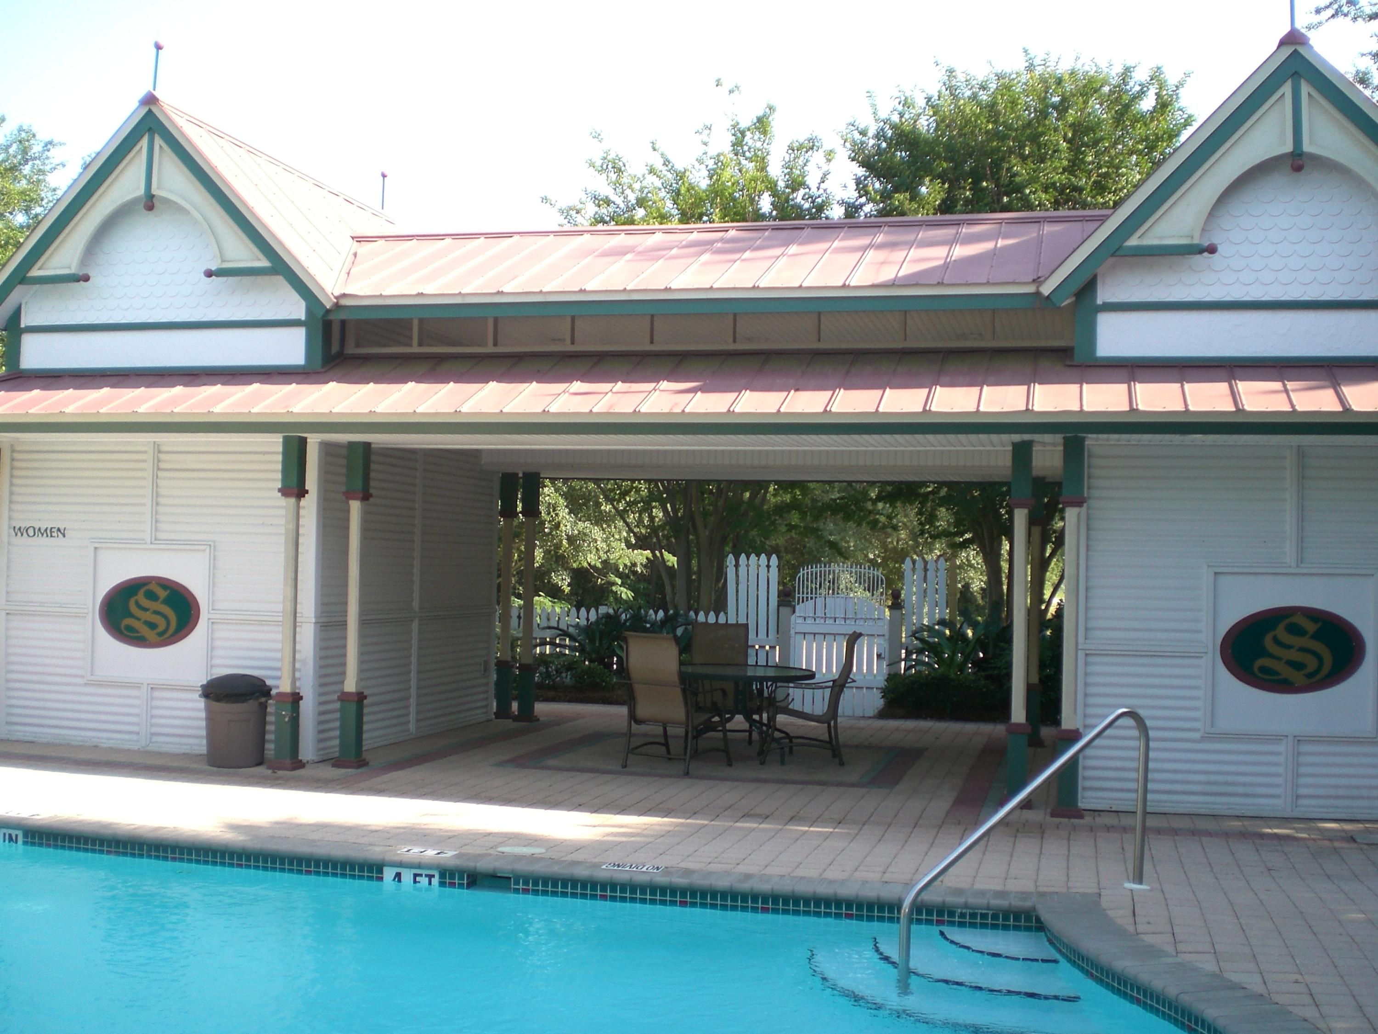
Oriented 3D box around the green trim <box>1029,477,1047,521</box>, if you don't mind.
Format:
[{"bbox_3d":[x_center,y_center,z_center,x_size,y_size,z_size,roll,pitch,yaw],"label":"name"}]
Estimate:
[{"bbox_3d":[3.142,-0.166,13.608,0.129,0.382,0.129,1,-2,15],"label":"green trim"}]

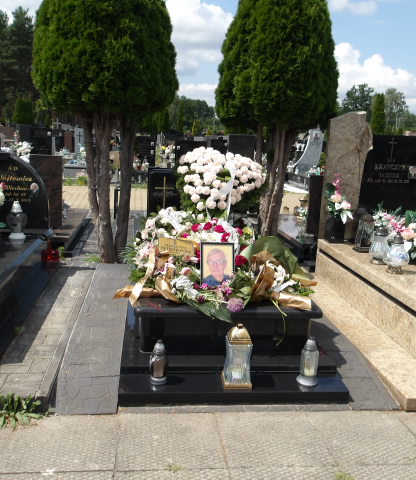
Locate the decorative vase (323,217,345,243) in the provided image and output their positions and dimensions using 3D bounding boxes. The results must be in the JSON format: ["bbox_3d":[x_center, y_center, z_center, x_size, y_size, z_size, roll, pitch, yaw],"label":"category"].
[{"bbox_3d":[1.298,-0.117,5.090,0.150,0.270,0.150,2,12,-8],"label":"decorative vase"}]

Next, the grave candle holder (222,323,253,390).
[{"bbox_3d":[0.165,0.631,2.772,0.153,0.357,0.153,1,12,-8],"label":"grave candle holder"}]

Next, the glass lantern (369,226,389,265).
[{"bbox_3d":[1.446,0.034,4.190,0.165,0.325,0.165,1,12,-8],"label":"glass lantern"}]

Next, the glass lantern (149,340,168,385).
[{"bbox_3d":[-0.269,0.669,2.762,0.100,0.246,0.100,1,12,-6],"label":"glass lantern"}]

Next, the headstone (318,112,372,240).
[{"bbox_3d":[1.402,-0.639,5.144,0.430,1.280,0.180,2,12,-8],"label":"headstone"}]

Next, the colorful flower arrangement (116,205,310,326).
[{"bbox_3d":[0.001,0.122,3.440,1.220,0.560,1.050,1,12,-8],"label":"colorful flower arrangement"}]

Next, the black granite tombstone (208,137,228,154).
[{"bbox_3d":[0.321,-2.629,15.046,0.580,0.800,0.150,1,12,-8],"label":"black granite tombstone"}]

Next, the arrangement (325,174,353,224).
[{"bbox_3d":[1.320,-0.410,5.049,0.260,0.470,0.220,2,12,-8],"label":"arrangement"}]

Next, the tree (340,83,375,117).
[{"bbox_3d":[27.135,-22.657,89.993,6.500,11.600,6.500,1,12,-8],"label":"tree"}]

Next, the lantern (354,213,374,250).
[{"bbox_3d":[1.459,-0.077,4.636,0.175,0.355,0.175,1,12,-8],"label":"lantern"}]

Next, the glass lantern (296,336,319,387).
[{"bbox_3d":[0.583,0.680,2.840,0.130,0.268,0.130,1,12,-6],"label":"glass lantern"}]

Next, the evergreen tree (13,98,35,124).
[{"bbox_3d":[-11.088,-7.031,30.000,1.200,3.000,1.200,1,12,-6],"label":"evergreen tree"}]

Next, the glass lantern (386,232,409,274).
[{"bbox_3d":[1.510,0.101,3.988,0.180,0.320,0.180,2,12,-8],"label":"glass lantern"}]

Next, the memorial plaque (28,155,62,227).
[{"bbox_3d":[-1.918,-0.564,5.910,0.390,0.870,0.100,1,12,-6],"label":"memorial plaque"}]

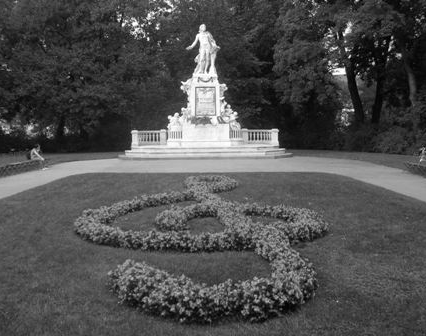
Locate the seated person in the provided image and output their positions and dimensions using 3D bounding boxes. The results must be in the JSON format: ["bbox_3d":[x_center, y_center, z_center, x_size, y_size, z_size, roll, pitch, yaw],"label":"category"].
[{"bbox_3d":[-7.170,-0.430,20.300,0.700,1.060,0.480,0,5,-2],"label":"seated person"}]

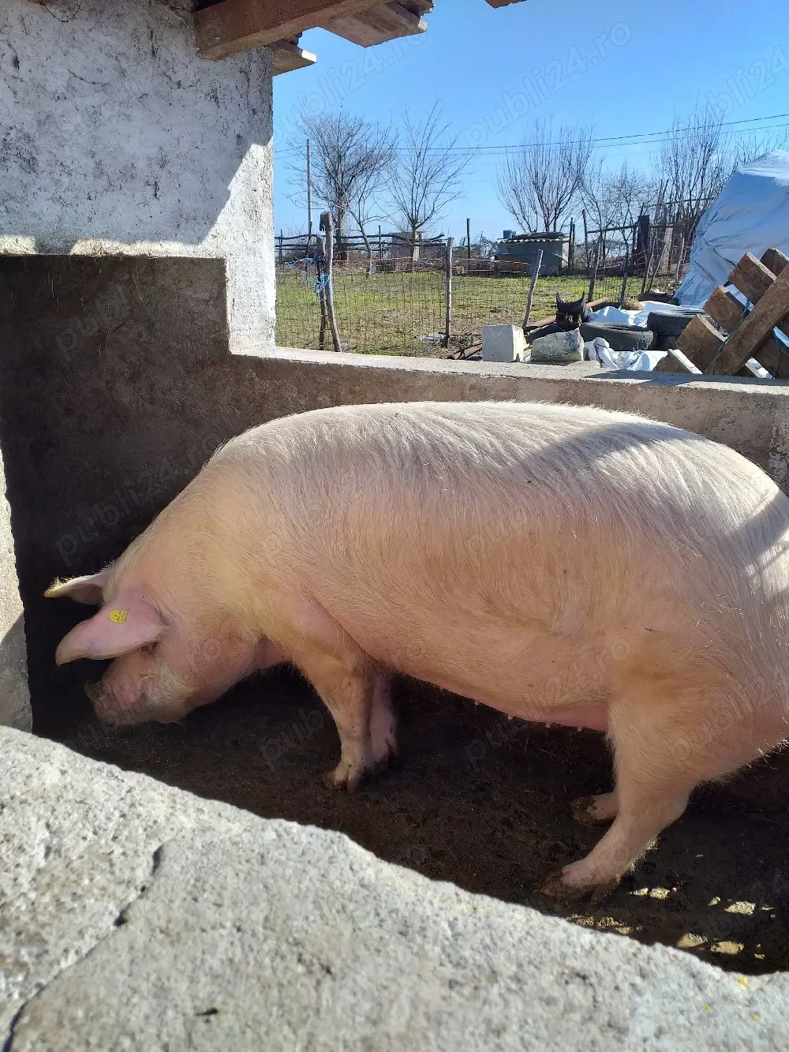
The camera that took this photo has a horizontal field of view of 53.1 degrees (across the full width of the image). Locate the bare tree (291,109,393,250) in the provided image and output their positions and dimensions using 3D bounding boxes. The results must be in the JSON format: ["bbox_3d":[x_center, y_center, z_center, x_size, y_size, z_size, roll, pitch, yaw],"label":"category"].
[{"bbox_3d":[-2.001,-12.842,30.475,4.033,6.026,3.831,0,19,0],"label":"bare tree"}]

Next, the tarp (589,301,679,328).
[{"bbox_3d":[2.328,-2.018,7.661,0.891,0.270,1.100,0,19,0],"label":"tarp"}]

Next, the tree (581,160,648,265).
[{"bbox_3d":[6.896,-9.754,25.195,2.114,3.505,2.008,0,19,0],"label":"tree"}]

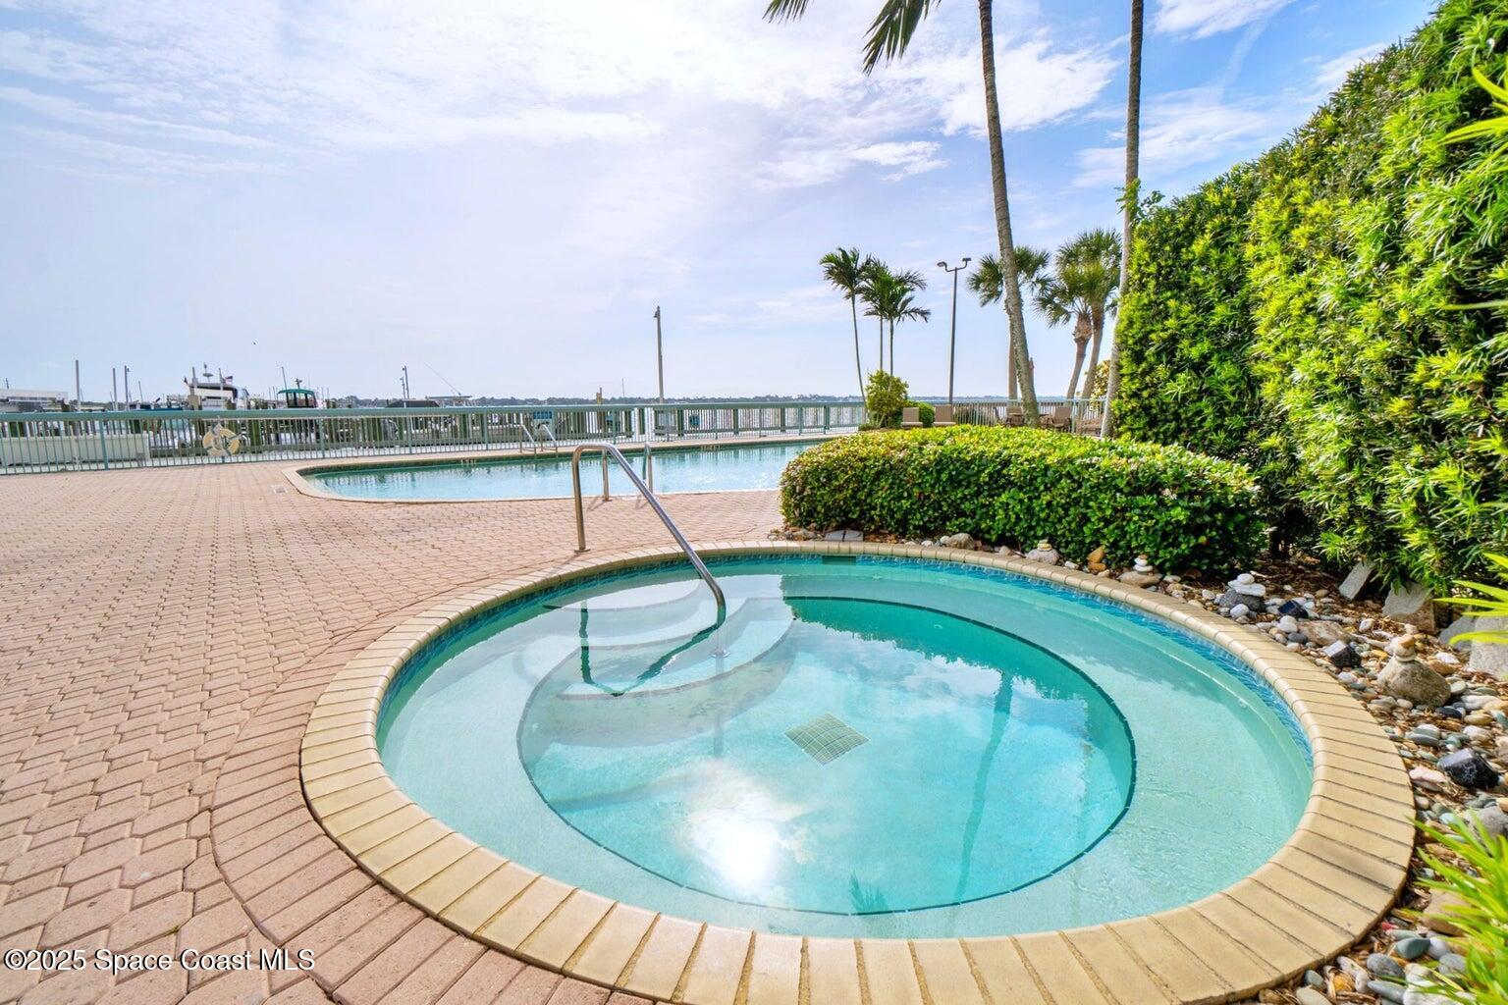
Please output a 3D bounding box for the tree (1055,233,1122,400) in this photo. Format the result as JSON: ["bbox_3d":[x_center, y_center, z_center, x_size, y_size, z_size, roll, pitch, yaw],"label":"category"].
[{"bbox_3d":[11.781,-5.982,22.147,2.400,6.820,2.400,4,10,27],"label":"tree"}]

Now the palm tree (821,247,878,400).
[{"bbox_3d":[3.268,-5.541,21.700,1.927,6.244,1.831,1,9,8],"label":"palm tree"}]

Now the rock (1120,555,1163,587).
[{"bbox_3d":[2.376,0.420,3.861,0.222,0.202,0.178,5,11,32],"label":"rock"}]

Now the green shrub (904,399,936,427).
[{"bbox_3d":[5.557,-2.914,21.417,1.244,1.107,1.244,2,9,14],"label":"green shrub"}]

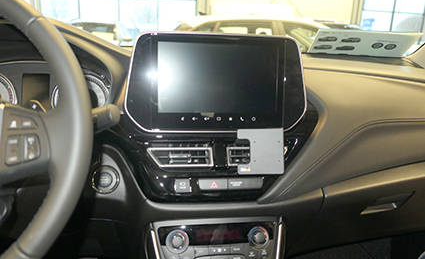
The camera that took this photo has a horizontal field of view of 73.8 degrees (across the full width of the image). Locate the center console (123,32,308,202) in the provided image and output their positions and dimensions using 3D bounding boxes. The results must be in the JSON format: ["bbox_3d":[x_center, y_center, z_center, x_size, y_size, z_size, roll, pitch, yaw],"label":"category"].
[{"bbox_3d":[-0.001,-0.021,0.512,0.300,0.275,0.100,0,3,-6],"label":"center console"}]

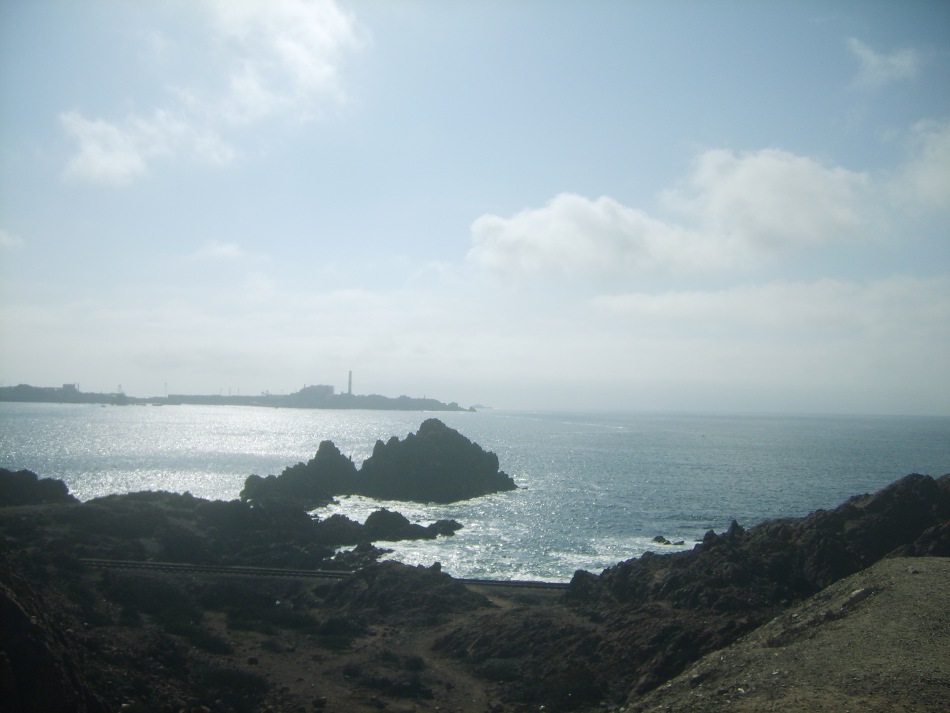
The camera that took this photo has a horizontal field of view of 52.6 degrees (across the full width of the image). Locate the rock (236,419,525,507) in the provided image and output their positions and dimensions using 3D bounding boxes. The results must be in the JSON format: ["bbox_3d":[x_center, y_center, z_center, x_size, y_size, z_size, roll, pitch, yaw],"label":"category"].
[{"bbox_3d":[-18.880,20.208,196.340,53.000,16.000,36.000,1,-3,-5],"label":"rock"}]

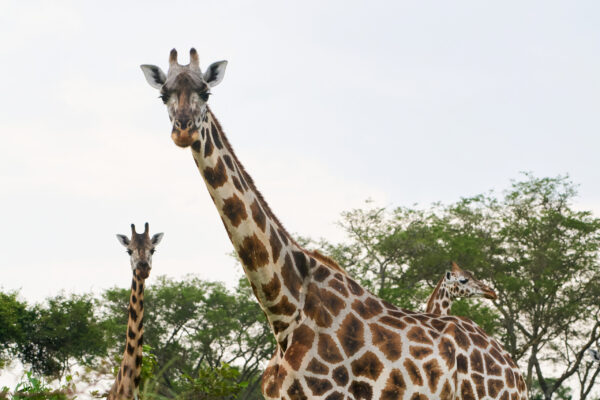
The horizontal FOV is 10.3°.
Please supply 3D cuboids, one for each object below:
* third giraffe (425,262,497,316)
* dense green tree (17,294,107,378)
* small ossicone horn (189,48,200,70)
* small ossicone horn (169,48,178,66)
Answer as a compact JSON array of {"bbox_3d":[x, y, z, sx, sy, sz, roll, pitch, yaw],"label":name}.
[{"bbox_3d":[0.954,2.361,34.000,2.100,3.400,0.600,0,-4,0],"label":"third giraffe"},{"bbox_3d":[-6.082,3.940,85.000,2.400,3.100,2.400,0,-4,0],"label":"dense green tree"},{"bbox_3d":[-0.687,-0.915,21.700,0.075,0.140,0.075,0,-4,0],"label":"small ossicone horn"},{"bbox_3d":[-0.824,-0.928,21.700,0.065,0.125,0.070,0,-4,0],"label":"small ossicone horn"}]

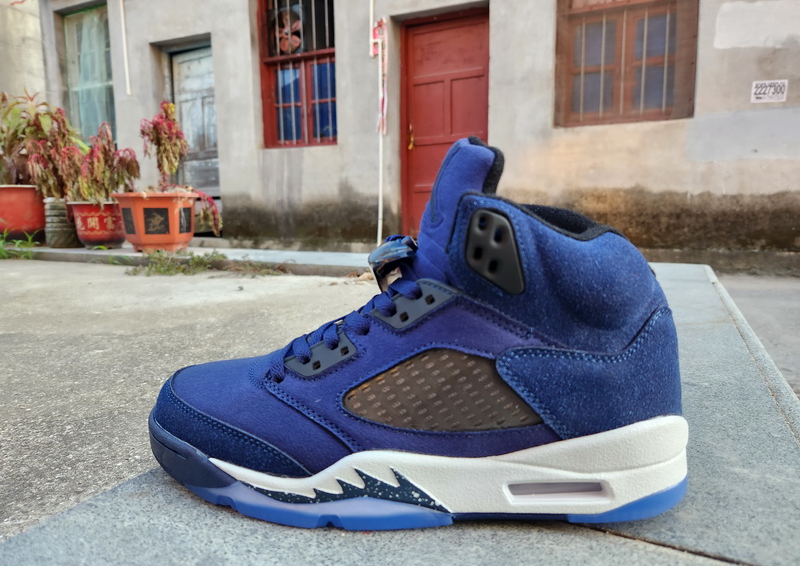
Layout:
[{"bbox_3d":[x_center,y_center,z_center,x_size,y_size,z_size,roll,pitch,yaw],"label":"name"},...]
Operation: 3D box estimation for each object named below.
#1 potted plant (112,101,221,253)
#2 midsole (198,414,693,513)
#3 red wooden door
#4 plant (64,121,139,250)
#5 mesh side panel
[{"bbox_3d":[-0.938,-0.425,2.150,0.402,0.588,0.350,-4,8,-24],"label":"potted plant"},{"bbox_3d":[0.030,0.088,0.305,0.258,0.042,0.107,0,8,1],"label":"midsole"},{"bbox_3d":[0.462,-1.426,5.061,0.917,2.030,0.090,3,8,24],"label":"red wooden door"},{"bbox_3d":[-1.306,-0.430,2.351,0.287,0.548,0.270,-5,9,-29],"label":"plant"},{"bbox_3d":[0.021,0.055,0.274,0.102,0.041,0.012,-1,-12,4],"label":"mesh side panel"}]

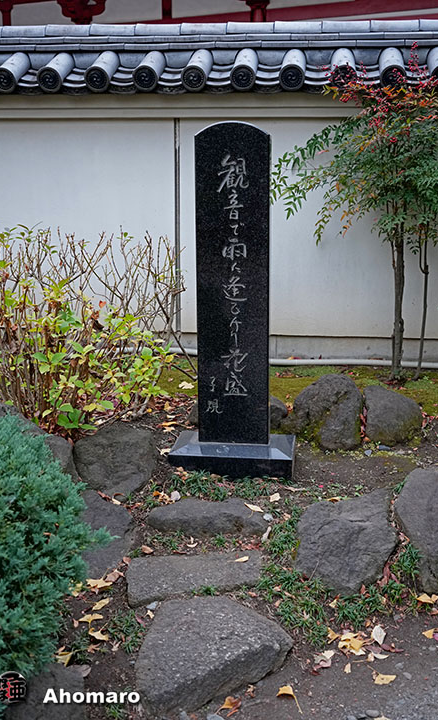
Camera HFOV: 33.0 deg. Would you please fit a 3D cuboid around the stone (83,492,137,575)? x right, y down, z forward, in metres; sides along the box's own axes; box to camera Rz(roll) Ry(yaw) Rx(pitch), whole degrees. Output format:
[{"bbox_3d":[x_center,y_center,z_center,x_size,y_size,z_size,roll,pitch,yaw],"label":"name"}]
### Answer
[{"bbox_3d":[-0.501,0.732,3.104,0.320,0.150,0.460,-1,12,0],"label":"stone"}]

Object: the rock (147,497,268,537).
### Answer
[{"bbox_3d":[-0.049,0.669,3.163,0.490,0.110,0.260,1,12,5],"label":"rock"}]

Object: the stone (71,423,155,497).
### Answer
[{"bbox_3d":[-0.506,0.476,3.580,0.400,0.220,0.450,-1,12,0],"label":"stone"}]

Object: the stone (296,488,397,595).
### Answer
[{"bbox_3d":[0.502,0.734,2.983,0.390,0.210,0.480,1,12,5],"label":"stone"}]

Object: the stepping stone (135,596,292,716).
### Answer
[{"bbox_3d":[-0.067,0.940,2.433,0.475,0.130,0.450,-5,13,-21],"label":"stepping stone"}]

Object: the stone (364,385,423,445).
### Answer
[{"bbox_3d":[0.956,0.279,4.052,0.310,0.260,0.310,-1,12,0],"label":"stone"}]

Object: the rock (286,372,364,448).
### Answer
[{"bbox_3d":[0.558,0.266,3.987,0.410,0.330,0.380,1,12,5],"label":"rock"}]

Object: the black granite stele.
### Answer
[{"bbox_3d":[0.070,-0.268,3.469,0.576,1.600,0.360,1,12,7],"label":"black granite stele"}]

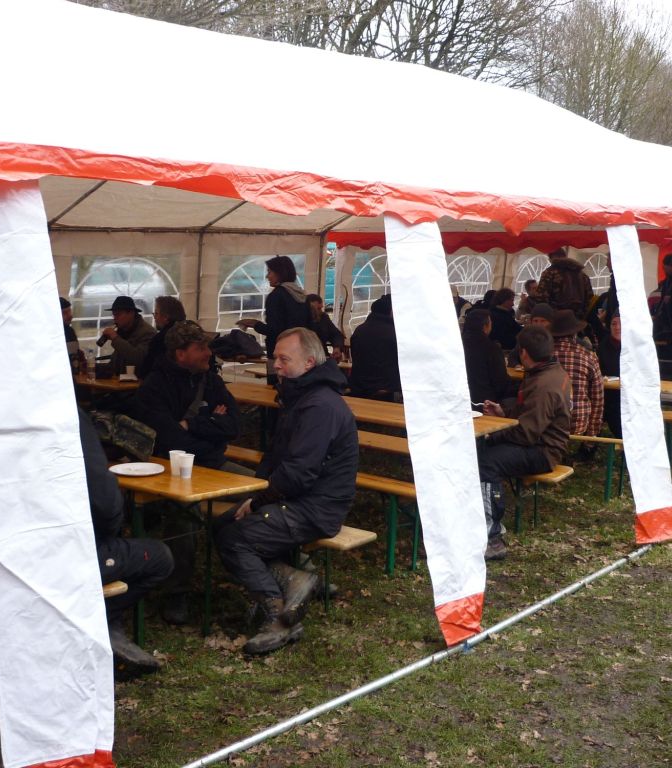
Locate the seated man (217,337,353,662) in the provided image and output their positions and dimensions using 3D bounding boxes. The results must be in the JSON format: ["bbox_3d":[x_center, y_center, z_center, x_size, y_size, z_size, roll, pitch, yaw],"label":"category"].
[{"bbox_3d":[-0.211,0.428,4.305,0.720,1.360,0.540,-4,9,-28],"label":"seated man"}]

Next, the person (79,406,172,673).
[{"bbox_3d":[-0.901,0.501,3.791,0.780,1.350,0.560,-5,9,-33],"label":"person"}]

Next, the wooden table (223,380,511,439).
[{"bbox_3d":[0.034,0.530,6.497,2.300,0.770,0.500,7,10,38],"label":"wooden table"}]

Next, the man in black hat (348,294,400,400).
[{"bbox_3d":[0.505,-0.065,8.341,0.600,1.421,0.780,6,10,33],"label":"man in black hat"}]

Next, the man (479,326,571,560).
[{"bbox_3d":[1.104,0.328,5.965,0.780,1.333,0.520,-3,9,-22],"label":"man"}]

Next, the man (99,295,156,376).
[{"bbox_3d":[-1.891,-0.087,8.542,0.750,1.364,0.550,-4,9,-28],"label":"man"}]

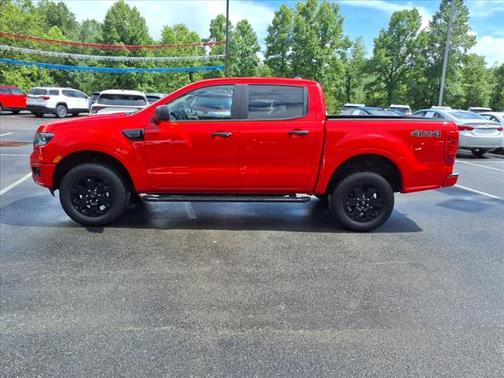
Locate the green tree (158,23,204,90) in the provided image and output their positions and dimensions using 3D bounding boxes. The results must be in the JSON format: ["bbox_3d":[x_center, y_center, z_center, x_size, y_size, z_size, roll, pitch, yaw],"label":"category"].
[{"bbox_3d":[-8.256,-14.292,46.045,5.200,9.750,5.200,2,13,0],"label":"green tree"}]

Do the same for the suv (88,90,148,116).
[{"bbox_3d":[-4.499,-2.667,14.100,1.860,1.670,4.680,-1,13,-15],"label":"suv"}]

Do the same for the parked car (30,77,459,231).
[{"bbox_3d":[-0.114,-0.578,5.448,5.354,1.810,1.980,1,13,-4],"label":"parked car"}]

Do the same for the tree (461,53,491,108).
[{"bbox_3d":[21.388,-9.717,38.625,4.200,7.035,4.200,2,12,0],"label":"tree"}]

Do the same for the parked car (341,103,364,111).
[{"bbox_3d":[6.545,-4.809,26.353,1.880,1.700,4.700,4,13,8],"label":"parked car"}]

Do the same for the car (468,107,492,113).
[{"bbox_3d":[14.349,-4.608,26.298,1.880,1.700,4.700,5,13,12],"label":"car"}]

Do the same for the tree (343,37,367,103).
[{"bbox_3d":[12.444,-13.701,48.047,2.830,9.280,2.830,2,13,0],"label":"tree"}]

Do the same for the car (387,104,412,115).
[{"bbox_3d":[9.867,-4.928,27.292,1.880,1.700,4.700,5,13,12],"label":"car"}]

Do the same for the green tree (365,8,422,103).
[{"bbox_3d":[16.845,-14.793,46.731,6.410,12.330,6.410,2,13,0],"label":"green tree"}]

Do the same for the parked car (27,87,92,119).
[{"bbox_3d":[-11.646,-5.458,24.913,1.930,1.730,4.950,7,14,19],"label":"parked car"}]

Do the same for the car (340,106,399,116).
[{"bbox_3d":[4.247,-2.396,14.905,1.830,1.450,4.800,-1,13,-16],"label":"car"}]

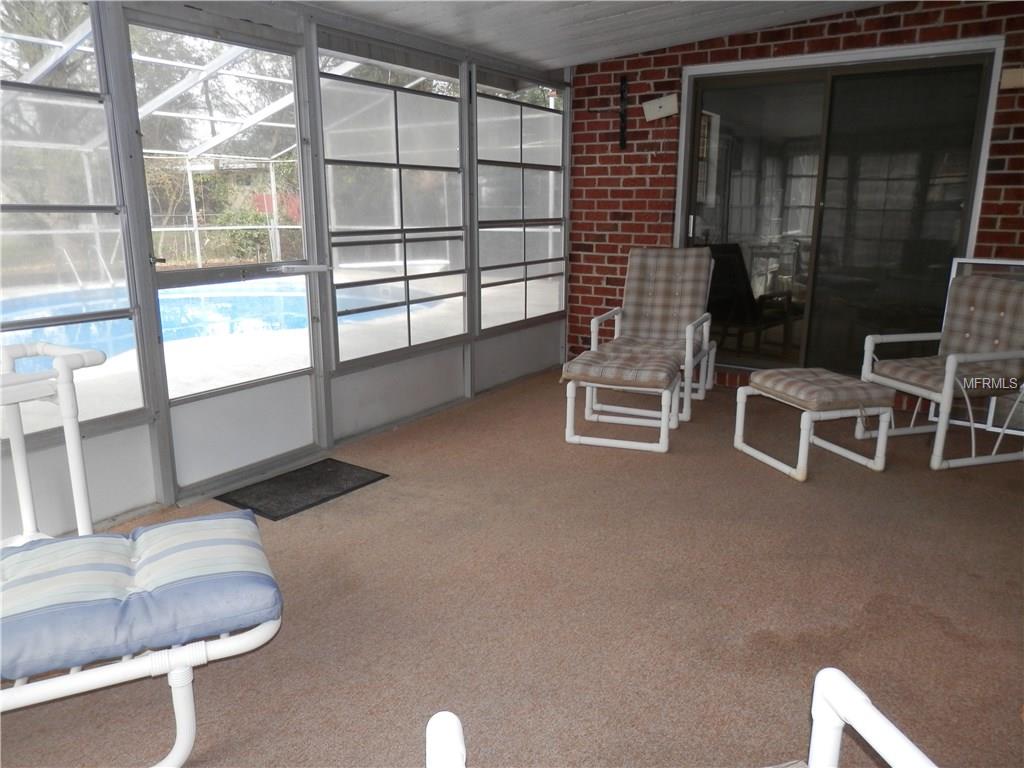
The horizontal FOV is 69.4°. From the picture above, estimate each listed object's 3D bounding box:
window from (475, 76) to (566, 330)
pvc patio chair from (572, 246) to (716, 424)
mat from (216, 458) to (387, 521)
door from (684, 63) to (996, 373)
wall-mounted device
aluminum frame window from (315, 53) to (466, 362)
[{"bbox_3d":[0.100,-1.310,5.525,0.060,1.699,1.192,9,17,33],"label":"window"},{"bbox_3d":[1.001,-0.389,5.048,0.650,1.030,0.920,6,15,21],"label":"pvc patio chair"},{"bbox_3d":[-1.004,0.493,3.599,0.445,0.010,0.683,10,17,36],"label":"mat"},{"bbox_3d":[2.059,-1.062,5.015,1.782,2.066,0.100,9,16,31],"label":"door"},{"bbox_3d":[1.080,-1.997,5.354,0.252,0.132,0.040,-5,9,34],"label":"wall-mounted device"},{"bbox_3d":[-0.646,-1.031,4.479,0.060,1.653,1.205,9,17,33],"label":"aluminum frame window"}]

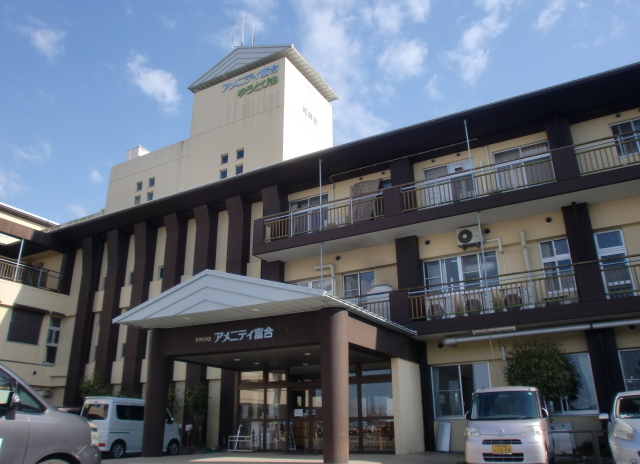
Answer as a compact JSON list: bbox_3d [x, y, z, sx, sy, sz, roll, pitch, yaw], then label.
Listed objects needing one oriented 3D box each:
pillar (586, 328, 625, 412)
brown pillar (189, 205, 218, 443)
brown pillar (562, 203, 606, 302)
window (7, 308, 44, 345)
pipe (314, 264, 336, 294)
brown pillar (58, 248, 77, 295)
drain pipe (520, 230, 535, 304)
[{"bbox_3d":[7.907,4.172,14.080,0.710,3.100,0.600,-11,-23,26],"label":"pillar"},{"bbox_3d":[-4.654,3.353,19.875,0.710,9.159,0.738,-12,-23,26],"label":"brown pillar"},{"bbox_3d":[7.236,0.694,14.143,0.625,2.954,0.568,-12,-23,26],"label":"brown pillar"},{"bbox_3d":[-13.681,4.446,24.174,0.120,1.530,1.580,-11,-23,26],"label":"window"},{"bbox_3d":[0.211,1.916,19.478,0.970,1.320,0.130,-11,-23,26],"label":"pipe"},{"bbox_3d":[-12.137,1.882,24.812,0.383,2.386,0.511,-12,-23,26],"label":"brown pillar"},{"bbox_3d":[5.988,1.065,14.804,0.128,2.343,0.170,-12,-23,26],"label":"drain pipe"}]

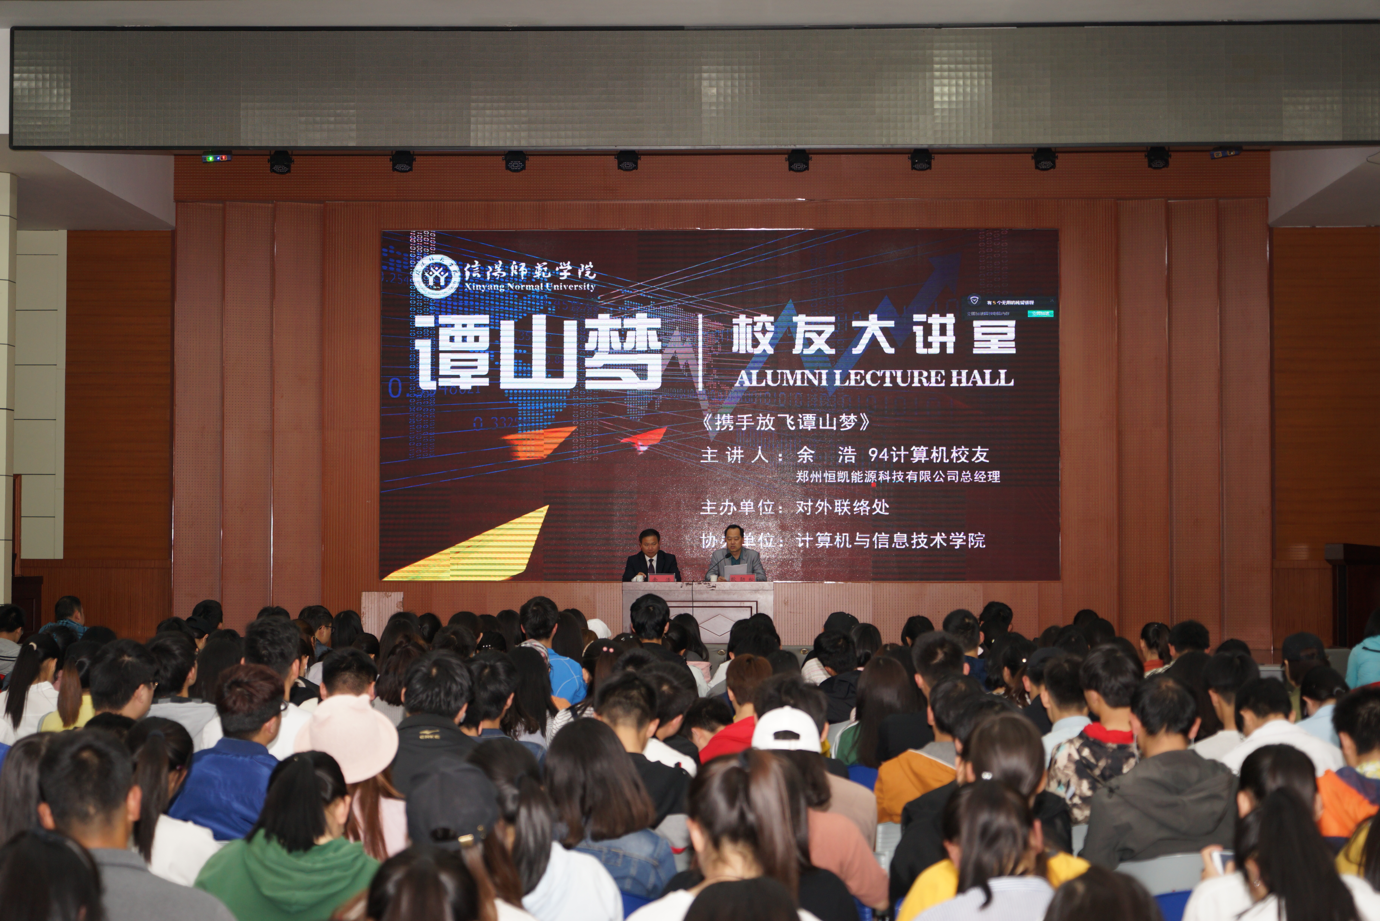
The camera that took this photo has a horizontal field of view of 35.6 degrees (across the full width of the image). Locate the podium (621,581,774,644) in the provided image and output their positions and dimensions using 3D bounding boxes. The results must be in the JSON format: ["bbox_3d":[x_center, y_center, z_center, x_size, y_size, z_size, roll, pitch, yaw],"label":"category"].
[{"bbox_3d":[0.068,1.473,19.437,1.350,0.750,0.500,0,-2,-1],"label":"podium"}]

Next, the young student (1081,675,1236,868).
[{"bbox_3d":[1.323,1.230,6.234,0.470,1.240,0.750,0,-2,-2],"label":"young student"}]

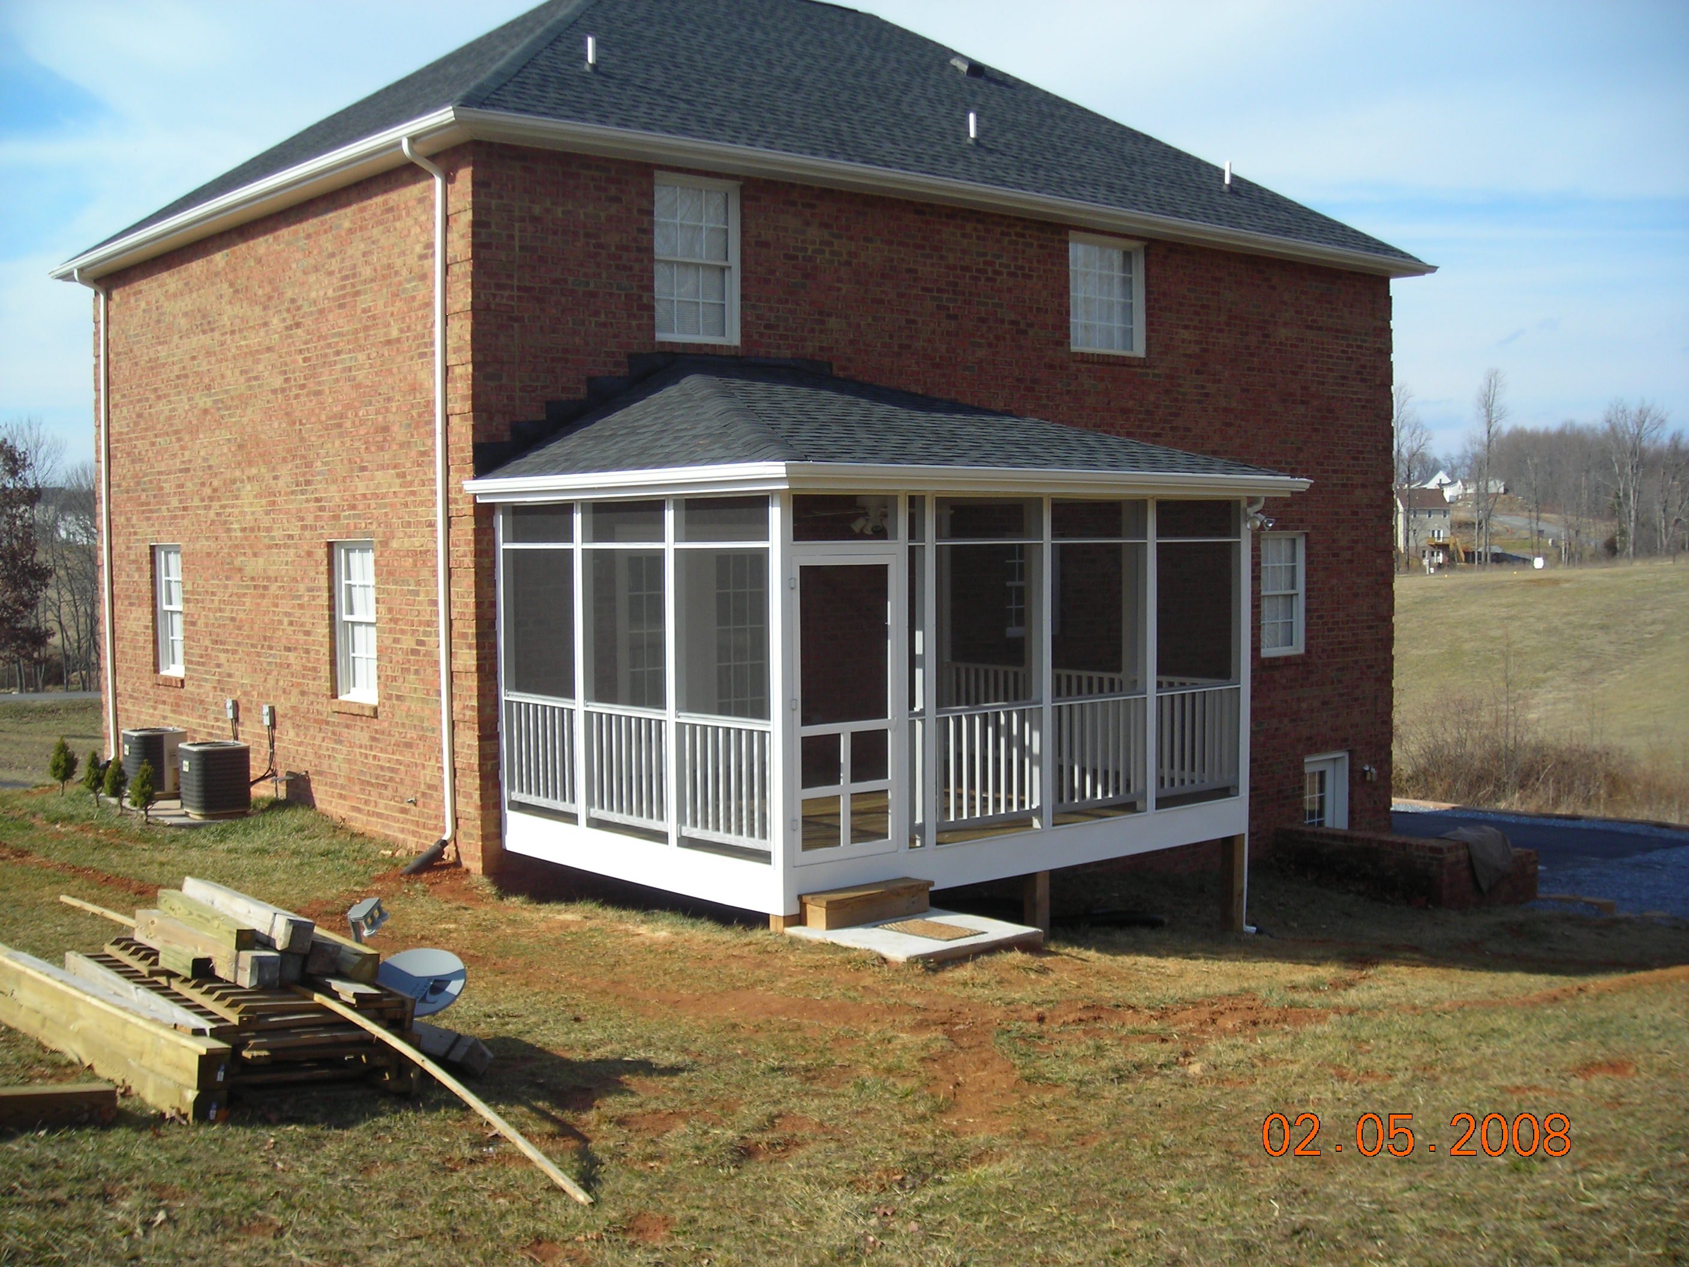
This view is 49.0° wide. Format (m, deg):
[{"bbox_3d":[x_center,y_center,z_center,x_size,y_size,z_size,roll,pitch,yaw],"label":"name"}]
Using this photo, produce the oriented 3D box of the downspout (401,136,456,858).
[{"bbox_3d":[-3.356,-1.109,14.838,0.360,5.750,0.100,-3,4,-40],"label":"downspout"}]

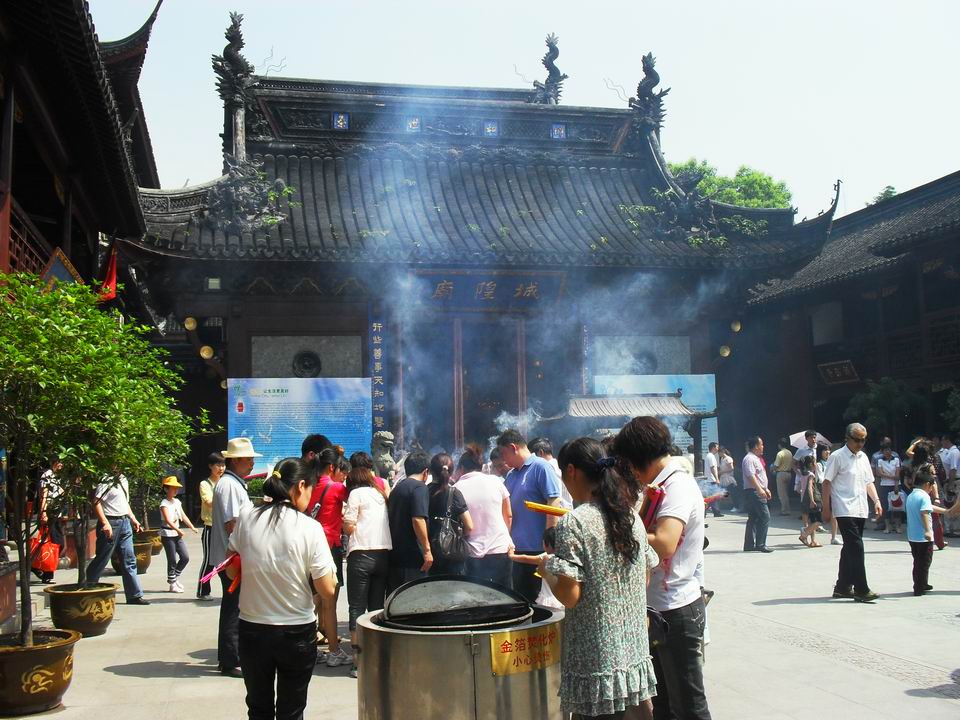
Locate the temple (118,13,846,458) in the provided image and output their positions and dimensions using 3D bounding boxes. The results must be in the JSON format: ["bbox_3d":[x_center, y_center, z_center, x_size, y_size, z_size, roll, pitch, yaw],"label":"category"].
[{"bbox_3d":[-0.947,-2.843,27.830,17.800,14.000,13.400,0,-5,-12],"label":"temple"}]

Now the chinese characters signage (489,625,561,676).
[{"bbox_3d":[0.221,1.118,3.777,0.058,0.160,0.420,-6,-7,43],"label":"chinese characters signage"}]

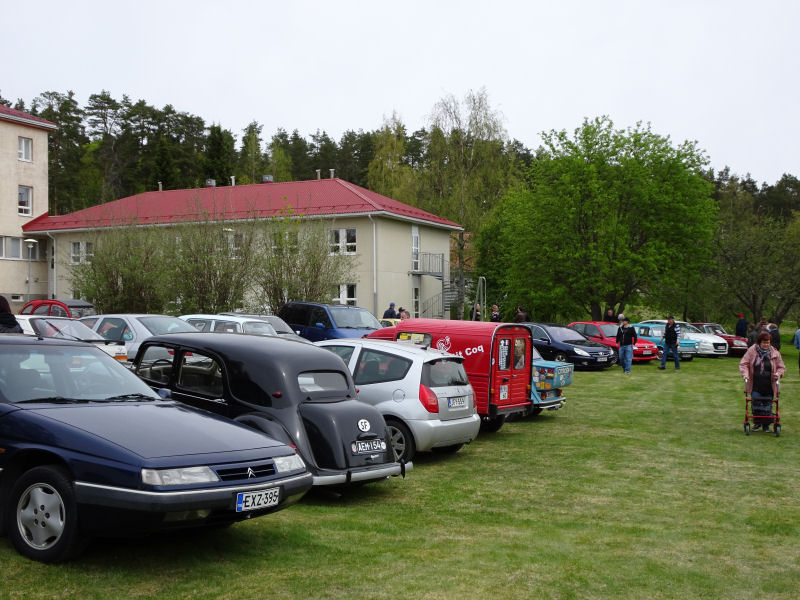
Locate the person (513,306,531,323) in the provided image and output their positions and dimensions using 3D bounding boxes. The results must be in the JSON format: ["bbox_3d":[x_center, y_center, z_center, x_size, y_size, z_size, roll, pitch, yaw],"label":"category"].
[{"bbox_3d":[4.711,1.130,38.510,0.380,1.720,0.500,1,-1,5],"label":"person"}]

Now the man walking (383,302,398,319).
[{"bbox_3d":[-0.390,0.990,39.000,0.420,1.740,0.500,1,-1,-37],"label":"man walking"}]

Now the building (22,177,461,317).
[{"bbox_3d":[-10.130,-2.810,62.800,26.100,9.000,11.600,-1,-1,25],"label":"building"}]

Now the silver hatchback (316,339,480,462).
[{"bbox_3d":[-0.782,1.250,13.409,3.670,1.460,1.660,1,-1,30],"label":"silver hatchback"}]

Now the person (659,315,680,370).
[{"bbox_3d":[8.610,1.379,31.800,0.520,1.710,0.520,-1,-1,45],"label":"person"}]

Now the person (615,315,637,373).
[{"bbox_3d":[6.870,1.396,30.300,0.620,1.720,0.400,0,-1,18],"label":"person"}]

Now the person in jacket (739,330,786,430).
[{"bbox_3d":[5.750,1.307,15.800,0.710,1.570,0.500,0,-1,21],"label":"person in jacket"}]

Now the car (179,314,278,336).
[{"bbox_3d":[-4.232,1.010,22.009,3.900,1.440,1.560,1,-1,32],"label":"car"}]

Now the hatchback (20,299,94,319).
[{"bbox_3d":[-10.470,0.804,31.560,3.830,1.600,1.480,0,-1,22],"label":"hatchback"}]

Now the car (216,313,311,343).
[{"bbox_3d":[-3.982,1.055,26.309,4.250,1.430,1.720,1,-1,39],"label":"car"}]

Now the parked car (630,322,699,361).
[{"bbox_3d":[9.637,1.555,37.708,1.530,1.390,3.850,2,-1,-23],"label":"parked car"}]

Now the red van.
[{"bbox_3d":[0.152,1.190,16.861,3.900,1.800,1.500,1,-1,33],"label":"red van"}]

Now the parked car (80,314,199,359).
[{"bbox_3d":[-5.350,0.970,18.750,4.440,1.390,1.755,-1,-1,31],"label":"parked car"}]

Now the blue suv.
[{"bbox_3d":[-1.490,1.020,26.400,1.880,1.750,4.650,1,-1,-33],"label":"blue suv"}]

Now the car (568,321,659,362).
[{"bbox_3d":[7.217,1.530,35.208,1.690,1.380,4.030,2,-1,-31],"label":"car"}]

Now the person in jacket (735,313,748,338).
[{"bbox_3d":[15.482,1.500,45.011,0.550,1.780,0.400,2,-1,-35],"label":"person in jacket"}]

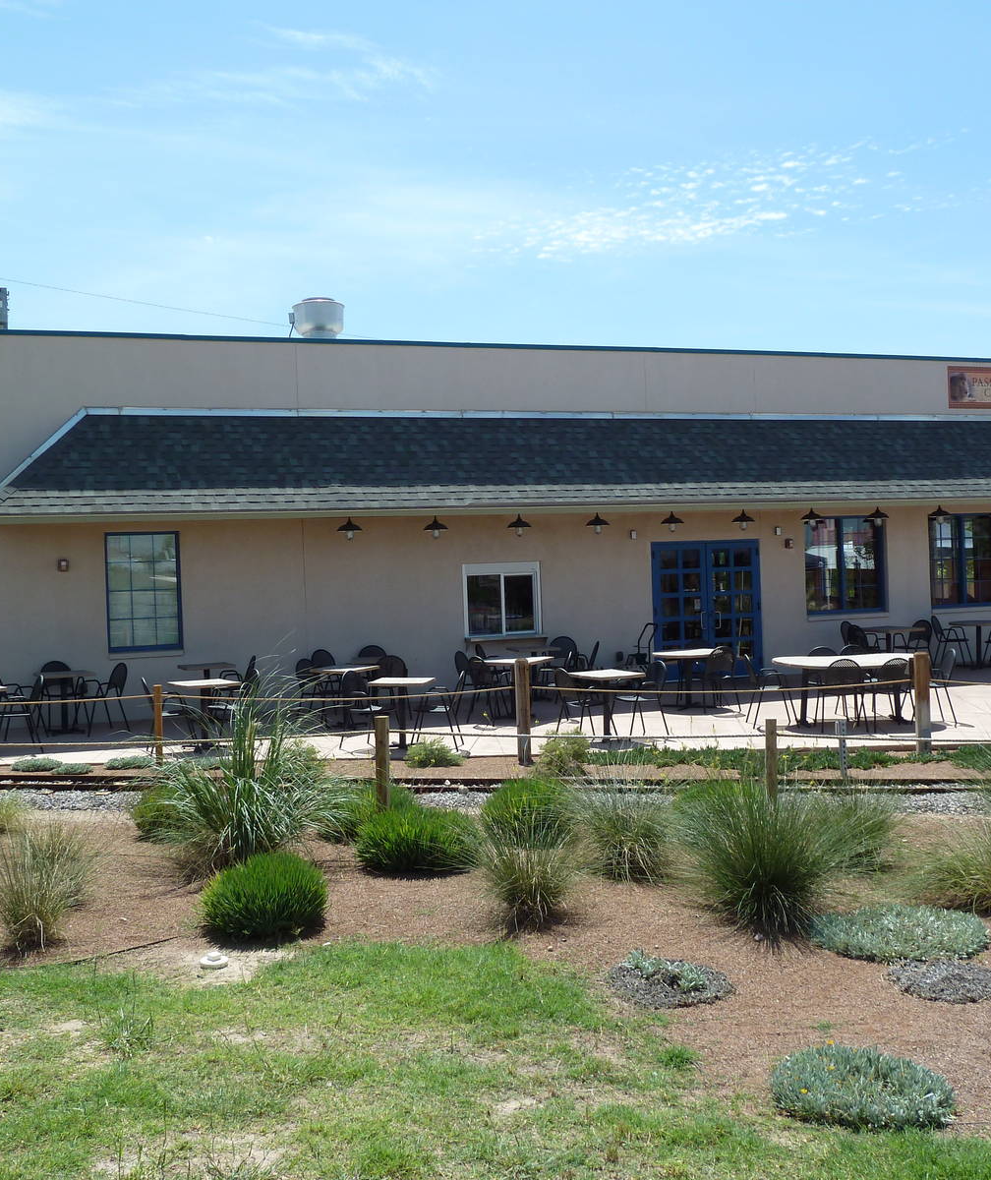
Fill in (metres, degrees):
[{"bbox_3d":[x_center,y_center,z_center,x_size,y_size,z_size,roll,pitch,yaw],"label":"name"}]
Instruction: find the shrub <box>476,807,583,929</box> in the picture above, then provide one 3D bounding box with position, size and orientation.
[{"bbox_3d":[0.178,1.390,6.700,0.530,0.530,0.520,-2,1,0],"label":"shrub"}]

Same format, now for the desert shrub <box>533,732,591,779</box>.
[{"bbox_3d":[0.619,1.526,12.300,0.500,0.410,0.480,-2,1,0],"label":"desert shrub"}]

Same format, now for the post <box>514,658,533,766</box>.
[{"bbox_3d":[0.277,1.225,13.200,0.145,1.090,0.145,-2,1,1],"label":"post"}]

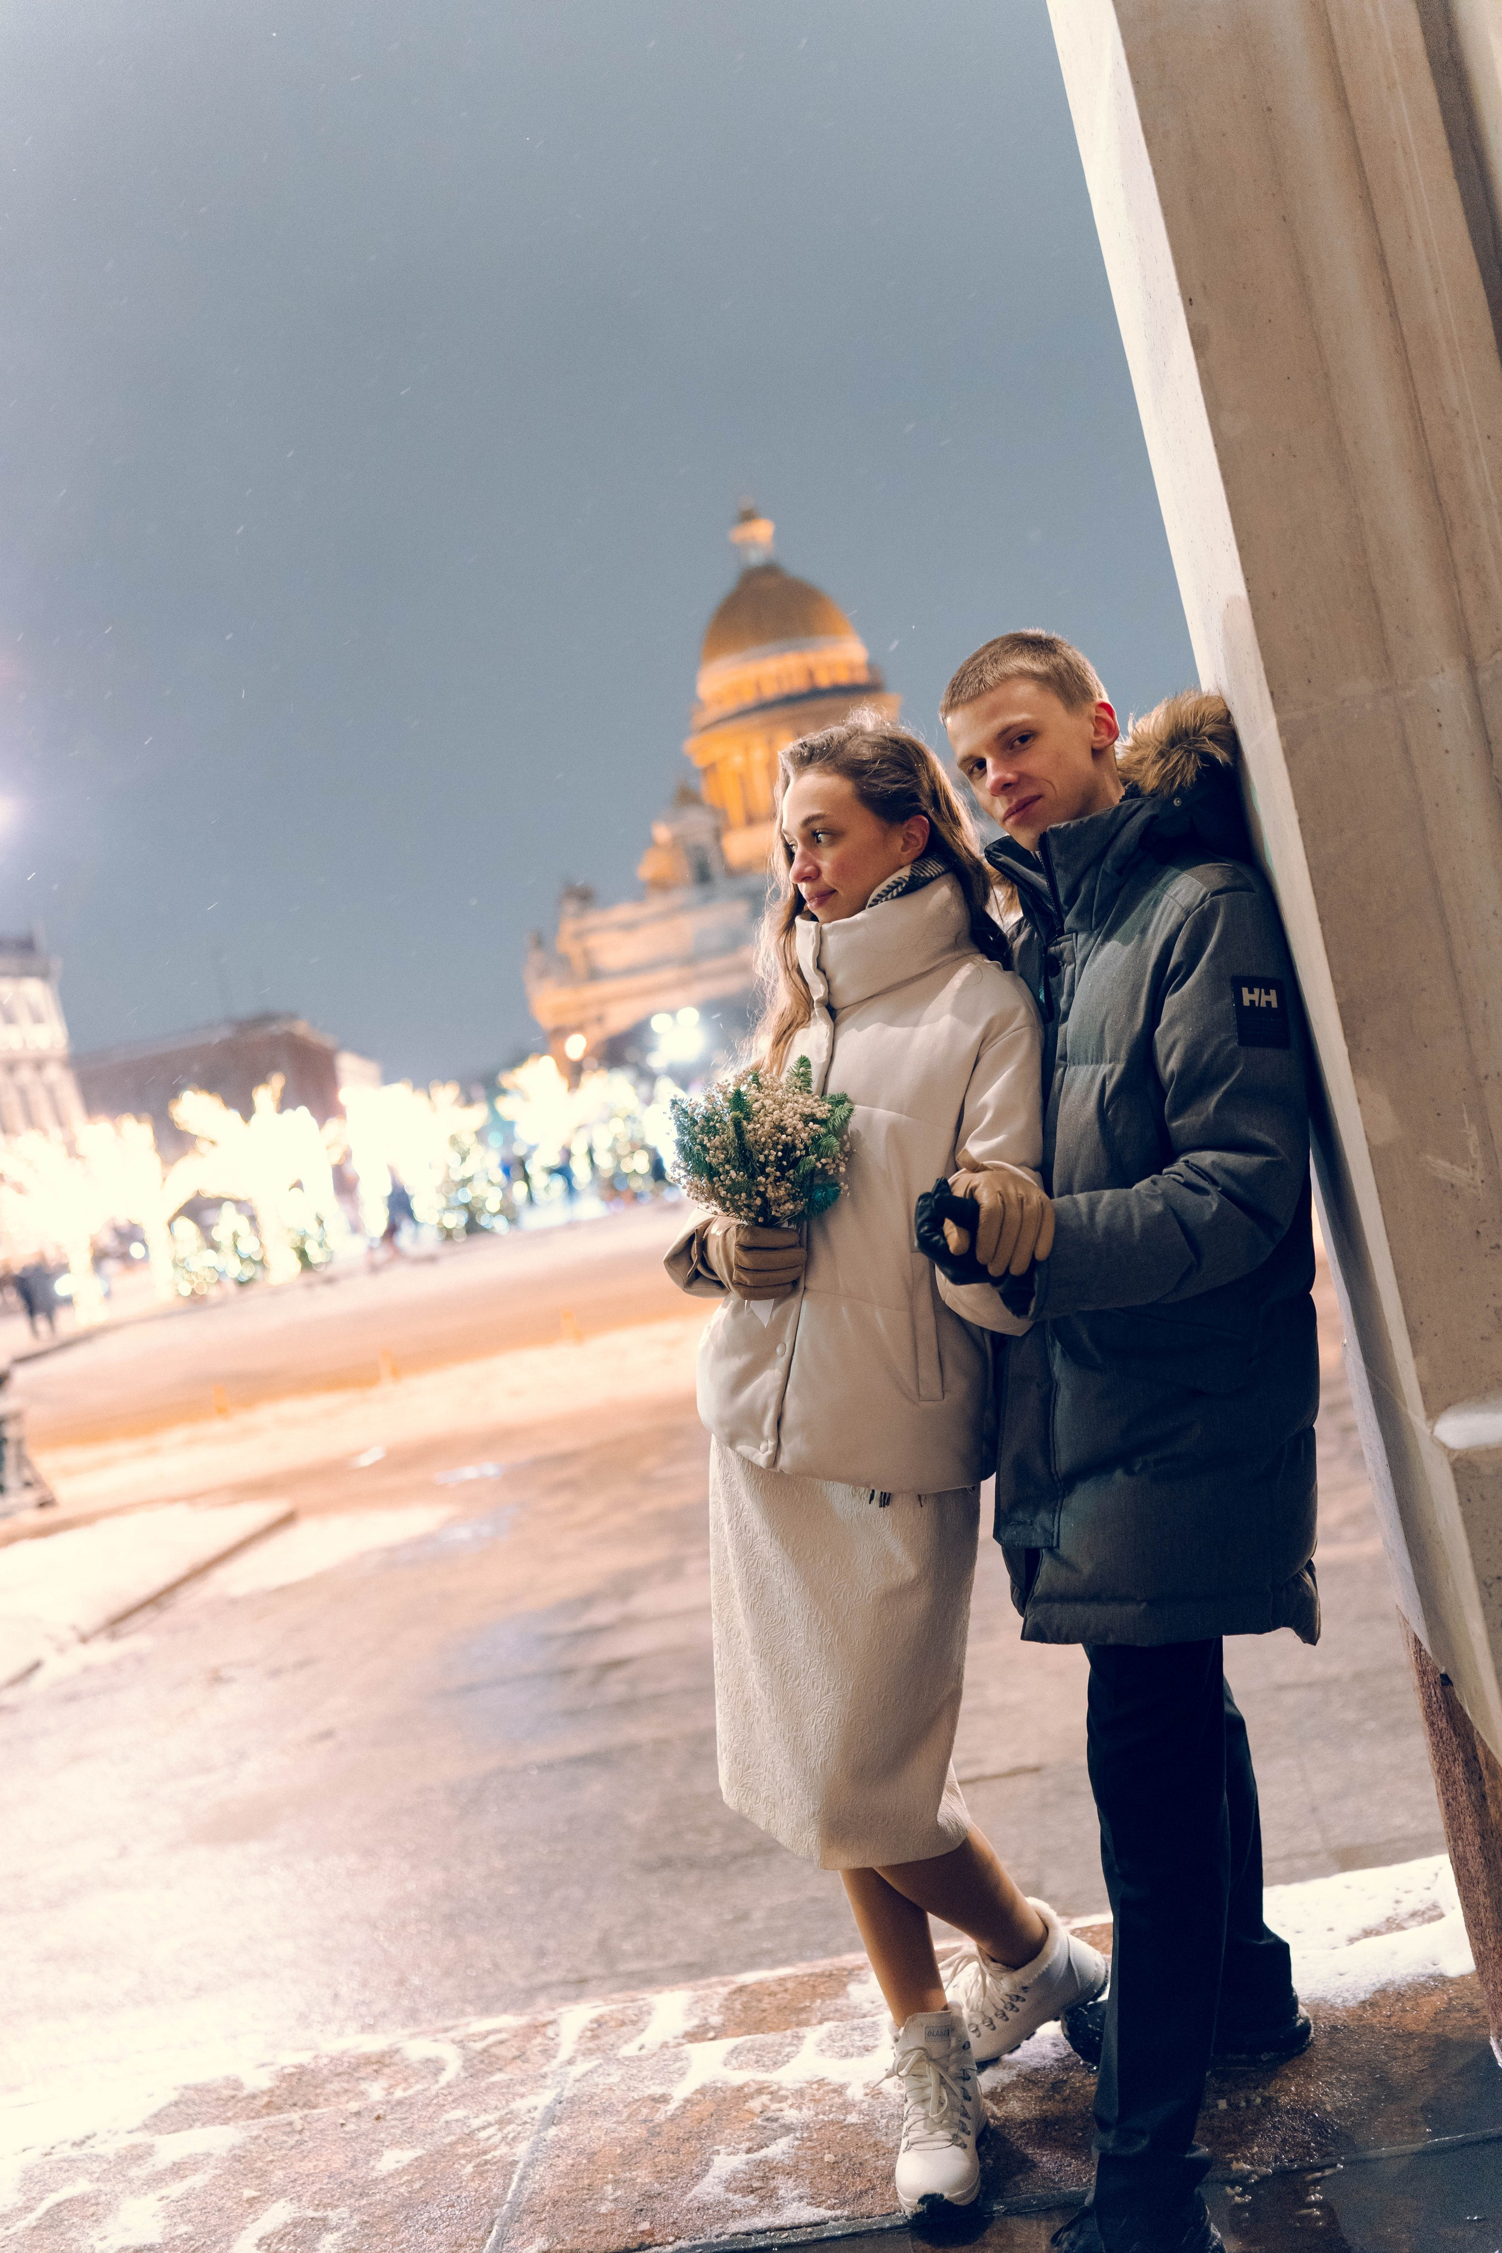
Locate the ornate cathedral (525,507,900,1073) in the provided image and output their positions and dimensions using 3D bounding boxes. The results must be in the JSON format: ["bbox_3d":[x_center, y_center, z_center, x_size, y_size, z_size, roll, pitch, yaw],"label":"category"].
[{"bbox_3d":[9.700,-54.000,363.000,106.000,101.500,96.000,-12,0,-7],"label":"ornate cathedral"}]

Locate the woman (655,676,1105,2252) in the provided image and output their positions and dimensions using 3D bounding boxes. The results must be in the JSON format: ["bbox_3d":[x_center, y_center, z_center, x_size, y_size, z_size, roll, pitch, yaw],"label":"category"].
[{"bbox_3d":[0.162,0.385,2.570,0.450,1.670,0.530,-8,1,-42],"label":"woman"}]

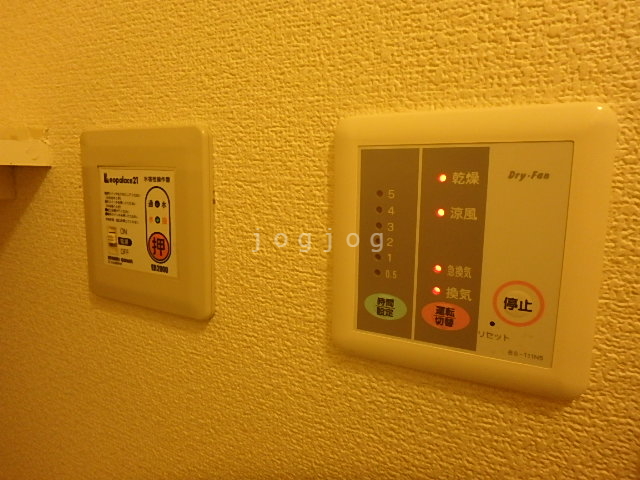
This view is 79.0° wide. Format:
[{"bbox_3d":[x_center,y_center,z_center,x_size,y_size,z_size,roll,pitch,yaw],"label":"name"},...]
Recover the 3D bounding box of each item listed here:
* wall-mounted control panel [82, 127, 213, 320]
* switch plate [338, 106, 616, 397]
[{"bbox_3d":[-0.122,-0.013,0.267,0.117,0.120,0.011,5,8,27],"label":"wall-mounted control panel"},{"bbox_3d":[0.059,0.004,0.177,0.116,0.120,0.010,5,8,25],"label":"switch plate"}]

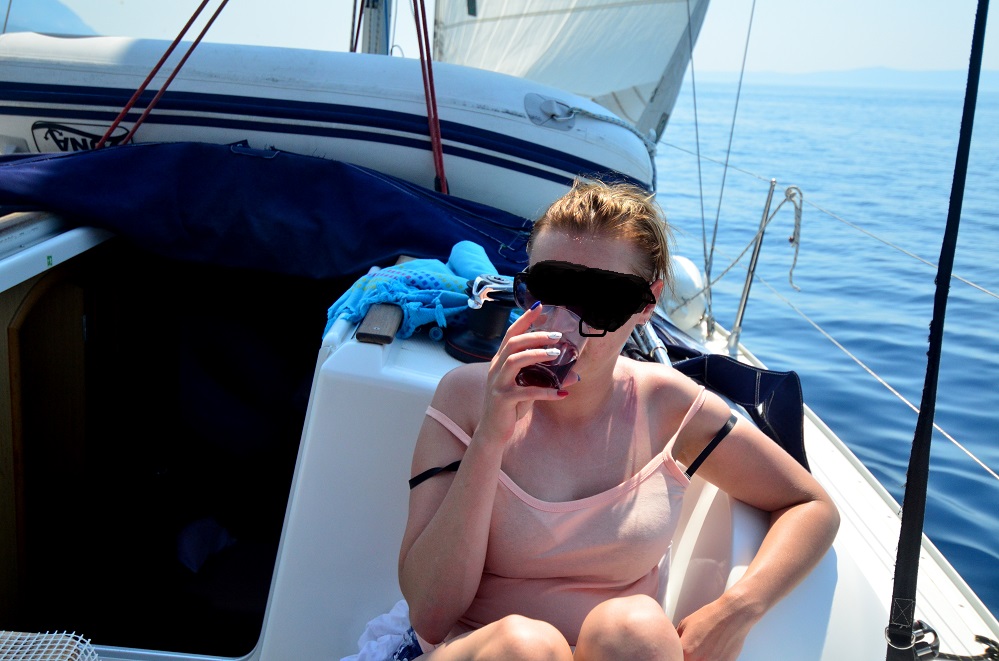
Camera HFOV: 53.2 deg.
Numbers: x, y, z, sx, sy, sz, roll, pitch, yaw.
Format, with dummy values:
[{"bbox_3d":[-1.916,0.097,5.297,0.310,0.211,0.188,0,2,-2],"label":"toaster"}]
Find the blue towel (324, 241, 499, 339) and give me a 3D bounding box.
[{"bbox_3d":[-0.137,-0.072,1.760,0.330,0.155,0.270,2,14,0],"label":"blue towel"}]

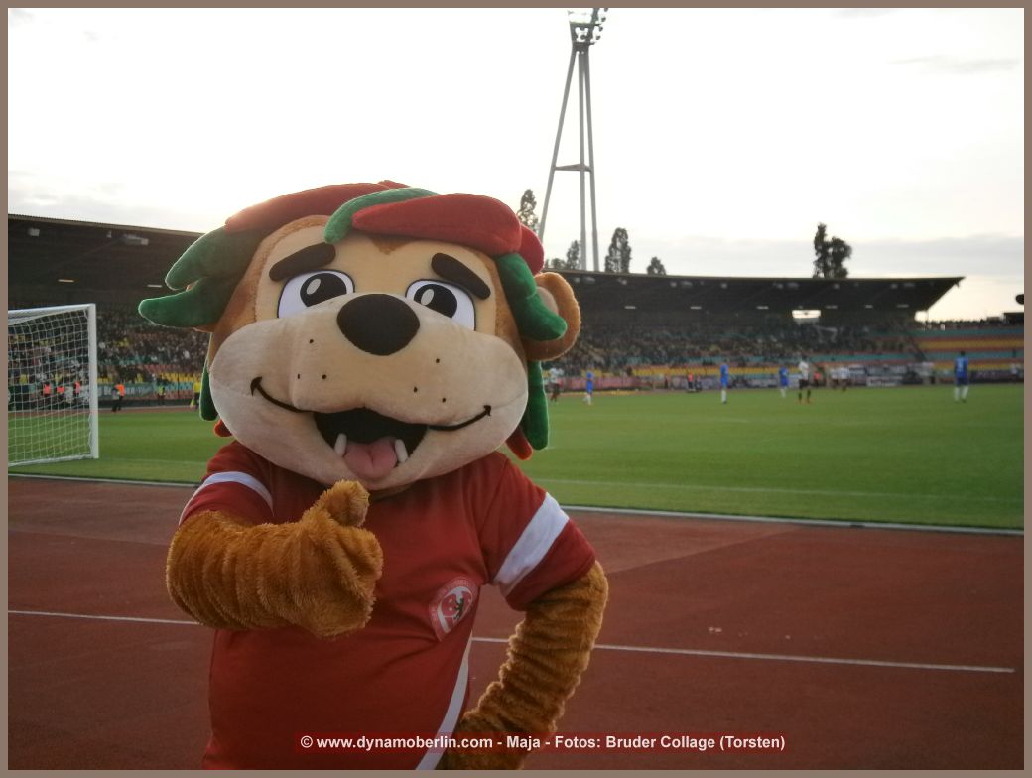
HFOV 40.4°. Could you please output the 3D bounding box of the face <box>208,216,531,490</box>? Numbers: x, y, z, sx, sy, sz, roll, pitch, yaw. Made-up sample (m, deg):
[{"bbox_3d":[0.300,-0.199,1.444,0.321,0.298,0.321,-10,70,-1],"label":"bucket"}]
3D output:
[{"bbox_3d":[-0.213,-0.050,2.030,0.460,0.390,0.300,5,2,-7],"label":"face"}]

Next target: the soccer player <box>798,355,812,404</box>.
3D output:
[{"bbox_3d":[10.920,-0.350,53.000,0.520,1.800,0.420,0,1,6],"label":"soccer player"}]

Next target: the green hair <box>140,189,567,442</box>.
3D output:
[{"bbox_3d":[-0.246,-0.108,2.150,0.650,0.410,0.450,5,2,-7],"label":"green hair"}]

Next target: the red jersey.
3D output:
[{"bbox_3d":[-0.194,0.375,2.130,0.620,0.590,0.400,-1,1,-3],"label":"red jersey"}]

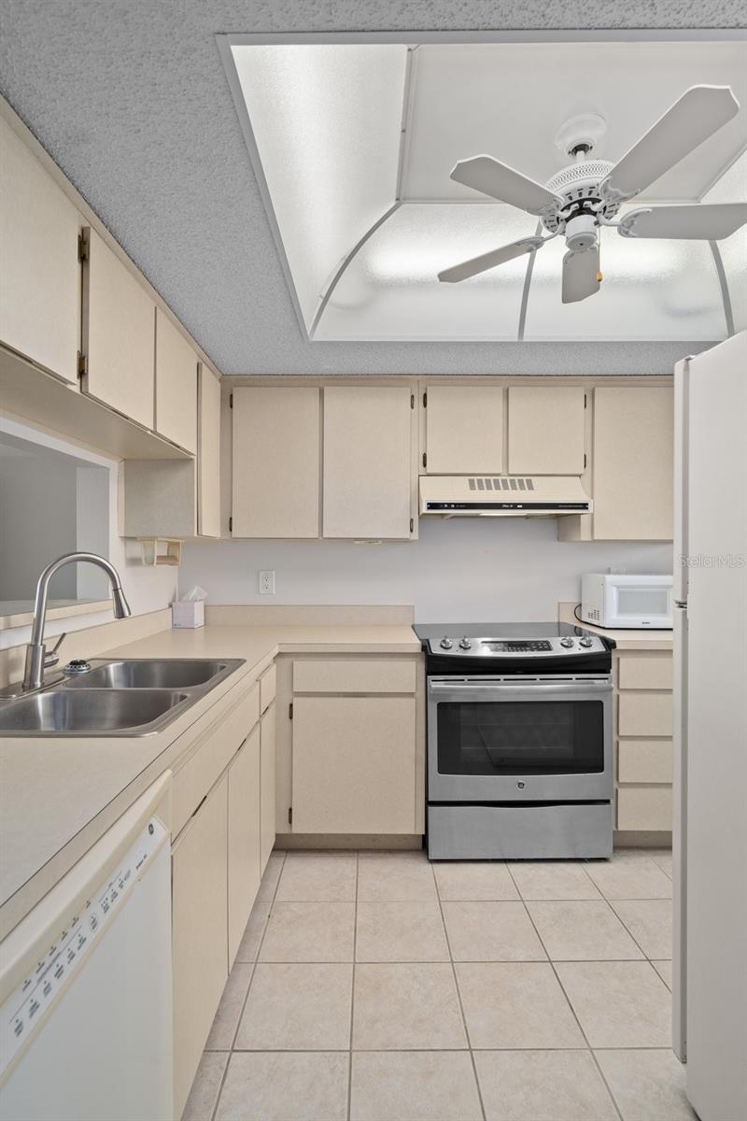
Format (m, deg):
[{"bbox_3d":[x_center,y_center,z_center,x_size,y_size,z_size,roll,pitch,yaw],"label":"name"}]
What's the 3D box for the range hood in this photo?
[{"bbox_3d":[0.600,-0.300,2.580,0.760,0.185,0.440,0,0,0],"label":"range hood"}]

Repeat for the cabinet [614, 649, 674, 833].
[{"bbox_3d":[1.215,0.762,2.530,0.420,0.775,0.600,0,0,0],"label":"cabinet"}]

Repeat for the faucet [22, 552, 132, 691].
[{"bbox_3d":[-0.805,0.160,1.455,0.255,0.362,0.085,0,0,-14],"label":"faucet"}]

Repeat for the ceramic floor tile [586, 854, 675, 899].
[{"bbox_3d":[1.007,1.252,2.091,0.302,0.010,0.294,0,0,0],"label":"ceramic floor tile"}]

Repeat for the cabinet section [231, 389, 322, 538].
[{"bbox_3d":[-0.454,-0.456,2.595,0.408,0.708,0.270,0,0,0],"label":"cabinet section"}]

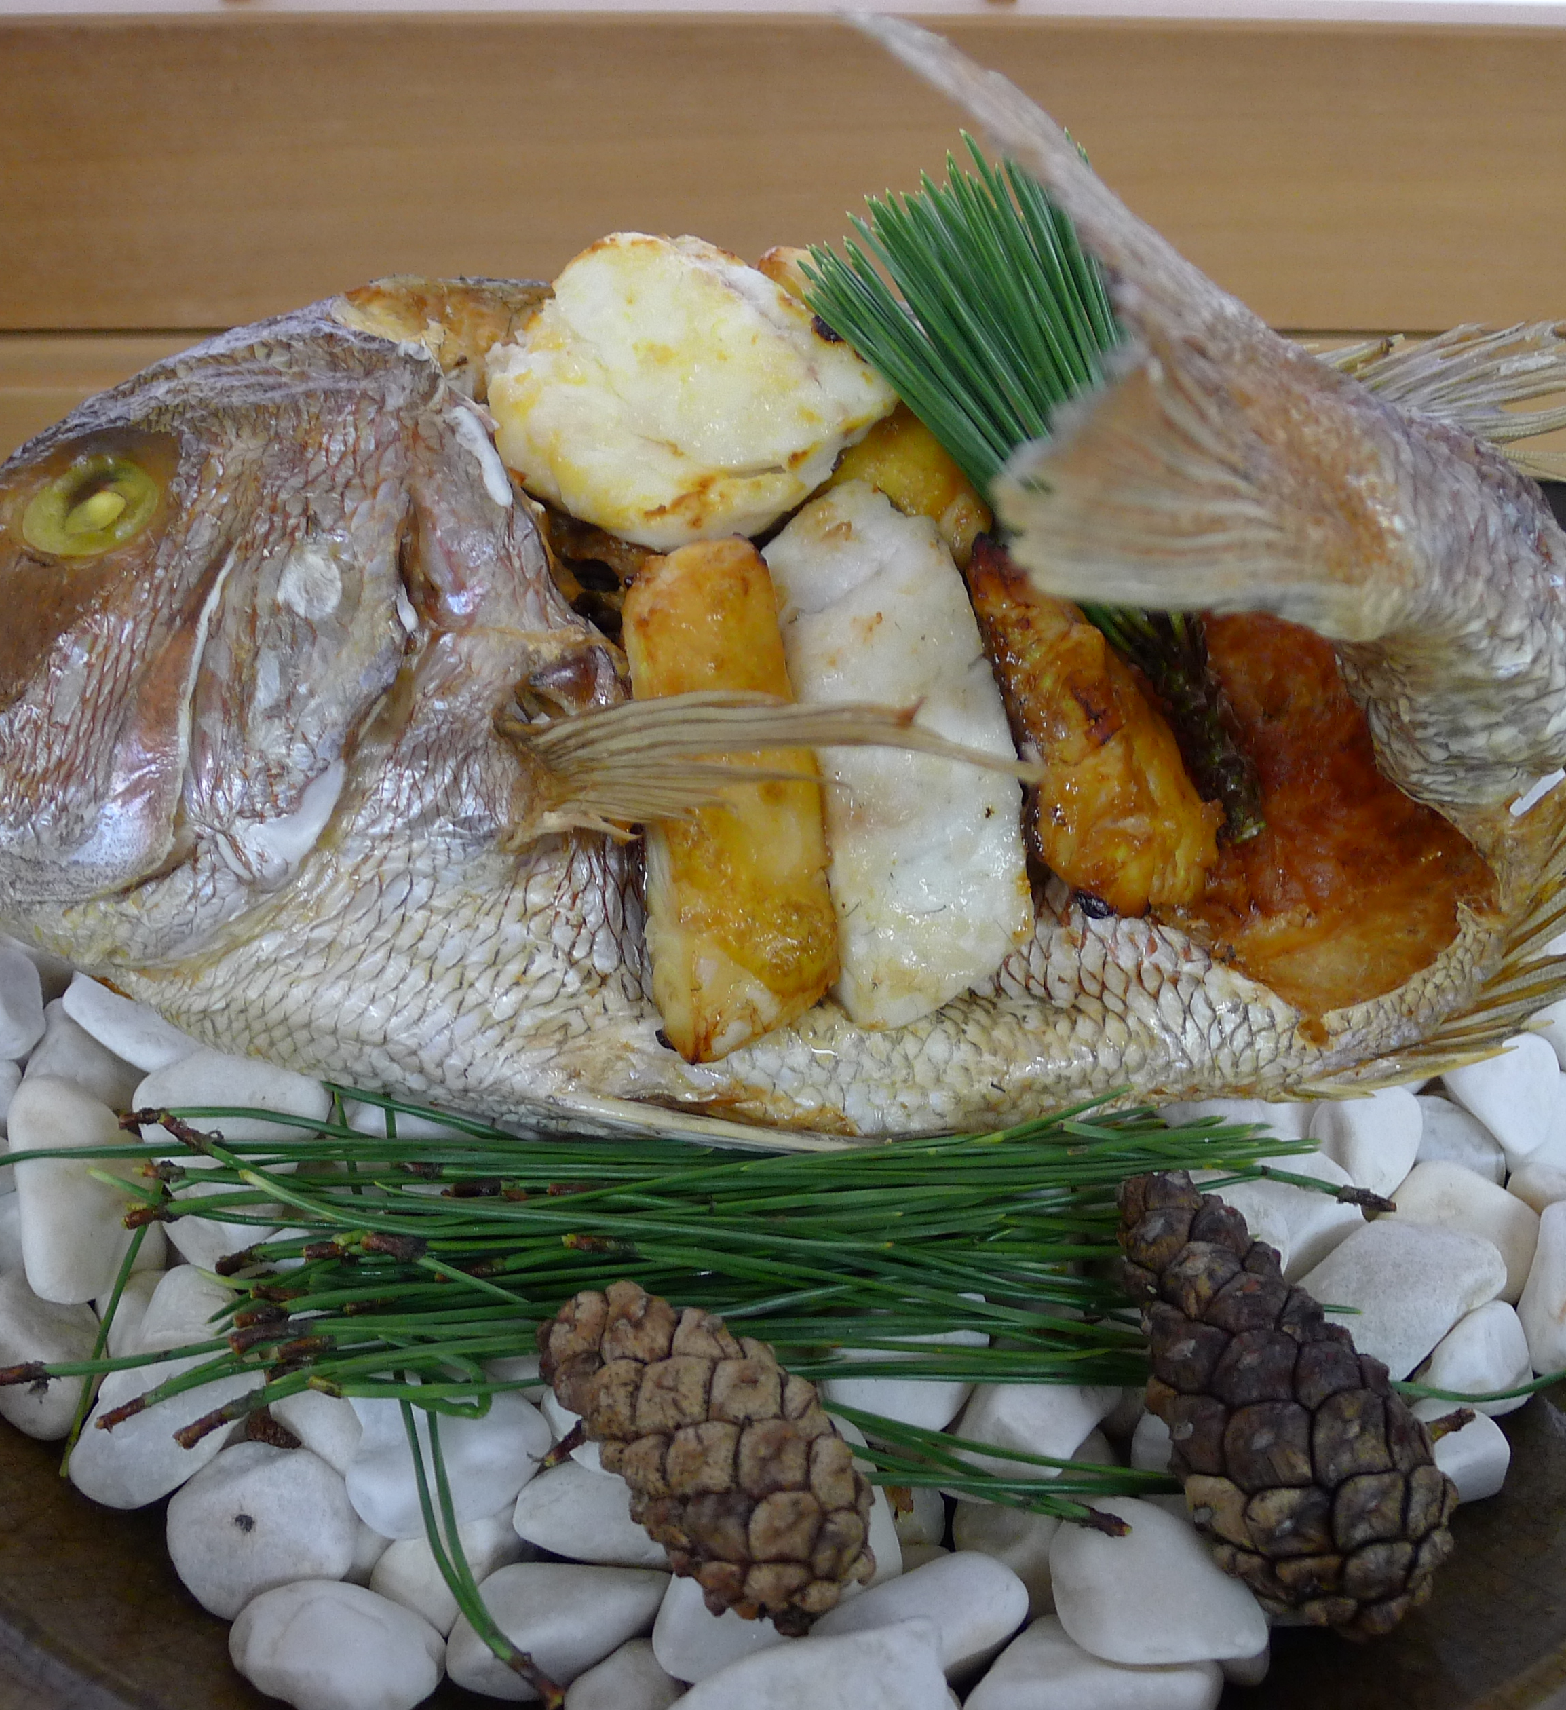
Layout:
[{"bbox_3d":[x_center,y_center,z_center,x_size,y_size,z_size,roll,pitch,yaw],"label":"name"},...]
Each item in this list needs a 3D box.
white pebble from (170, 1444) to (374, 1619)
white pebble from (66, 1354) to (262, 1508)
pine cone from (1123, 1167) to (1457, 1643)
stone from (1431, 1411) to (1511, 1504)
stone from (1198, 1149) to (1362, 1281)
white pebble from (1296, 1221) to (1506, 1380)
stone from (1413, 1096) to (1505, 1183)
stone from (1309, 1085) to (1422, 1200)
[{"bbox_3d":[-0.064,0.084,0.214,0.026,0.016,0.021,16,41,16],"label":"white pebble"},{"bbox_3d":[-0.081,0.075,0.224,0.016,0.013,0.026,33,49,32],"label":"white pebble"},{"bbox_3d":[0.058,0.063,0.202,0.029,0.029,0.056,-24,55,8],"label":"pine cone"},{"bbox_3d":[0.085,0.076,0.217,0.015,0.012,0.012,2,40,0],"label":"stone"},{"bbox_3d":[0.071,0.053,0.251,0.029,0.017,0.021,-12,41,-16],"label":"stone"},{"bbox_3d":[0.080,0.058,0.224,0.034,0.013,0.022,-15,42,-19],"label":"white pebble"},{"bbox_3d":[0.108,0.046,0.272,0.017,0.013,0.020,20,43,21],"label":"stone"},{"bbox_3d":[0.083,0.041,0.245,0.015,0.012,0.019,2,40,0],"label":"stone"}]

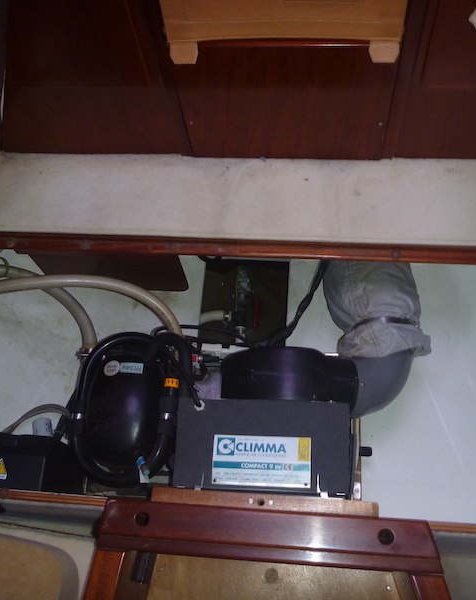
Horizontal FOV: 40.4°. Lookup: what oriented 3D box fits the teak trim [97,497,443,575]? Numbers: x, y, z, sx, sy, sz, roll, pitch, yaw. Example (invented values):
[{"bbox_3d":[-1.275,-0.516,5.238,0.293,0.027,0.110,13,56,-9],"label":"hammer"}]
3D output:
[{"bbox_3d":[0.041,0.354,0.964,0.495,0.030,0.080,2,64,6],"label":"teak trim"}]

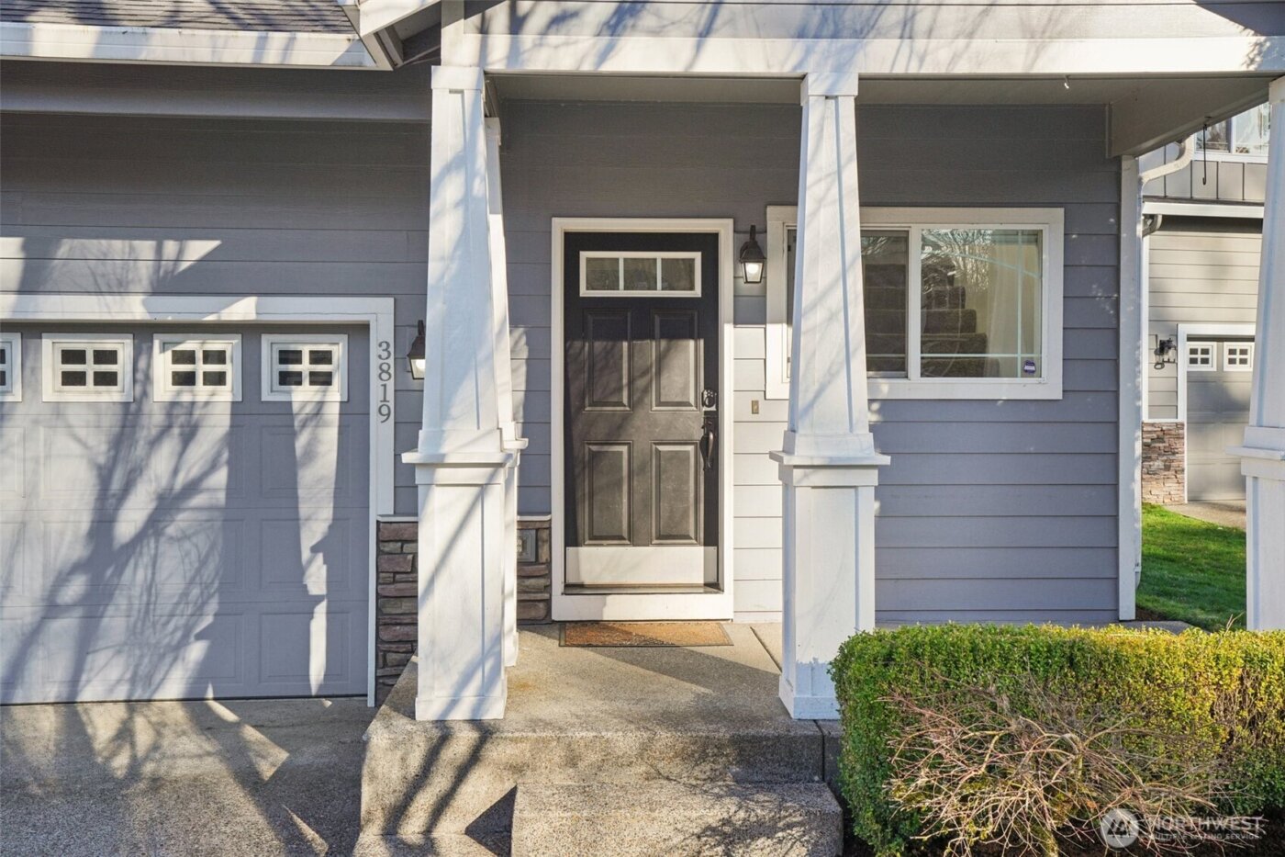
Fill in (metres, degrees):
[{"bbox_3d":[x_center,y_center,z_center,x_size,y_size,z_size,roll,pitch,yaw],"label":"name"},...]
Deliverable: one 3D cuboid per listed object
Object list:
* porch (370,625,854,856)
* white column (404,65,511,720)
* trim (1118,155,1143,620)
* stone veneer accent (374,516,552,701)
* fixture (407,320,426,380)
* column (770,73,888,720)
[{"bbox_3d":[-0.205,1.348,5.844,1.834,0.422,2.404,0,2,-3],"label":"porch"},{"bbox_3d":[-0.748,-0.141,5.195,0.436,2.645,0.436,0,2,-3],"label":"white column"},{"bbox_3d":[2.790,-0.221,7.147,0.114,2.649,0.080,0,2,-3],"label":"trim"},{"bbox_3d":[-1.000,1.014,6.961,0.981,1.053,0.080,0,2,-3],"label":"stone veneer accent"},{"bbox_3d":[-1.214,-0.429,6.840,0.140,0.332,0.190,0,2,-3],"label":"fixture"},{"bbox_3d":[0.785,-0.139,5.266,0.436,2.641,0.436,0,2,-3],"label":"column"}]

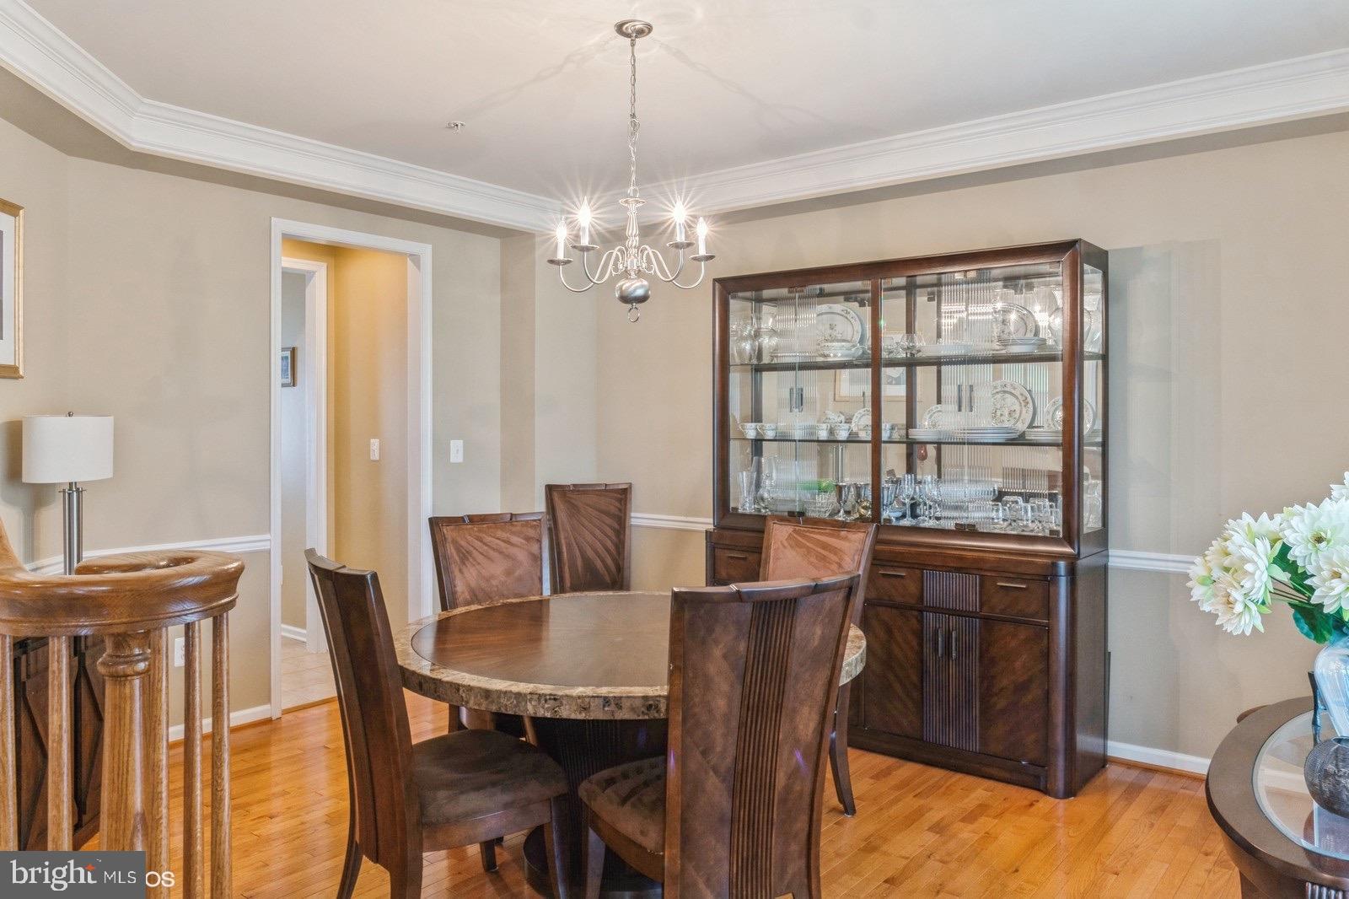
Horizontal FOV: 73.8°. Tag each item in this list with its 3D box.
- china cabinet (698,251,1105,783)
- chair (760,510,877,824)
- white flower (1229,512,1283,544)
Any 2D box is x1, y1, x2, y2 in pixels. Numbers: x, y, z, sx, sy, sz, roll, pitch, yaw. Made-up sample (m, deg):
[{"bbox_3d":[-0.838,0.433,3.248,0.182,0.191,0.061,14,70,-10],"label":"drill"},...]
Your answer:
[{"bbox_3d":[0.962,0.238,4.057,1.736,2.116,0.488,1,2,38],"label":"china cabinet"},{"bbox_3d":[0.341,0.794,3.147,0.490,1.050,0.620,1,2,42],"label":"chair"},{"bbox_3d":[1.231,0.169,1.900,0.120,0.085,0.110,1,2,33],"label":"white flower"}]

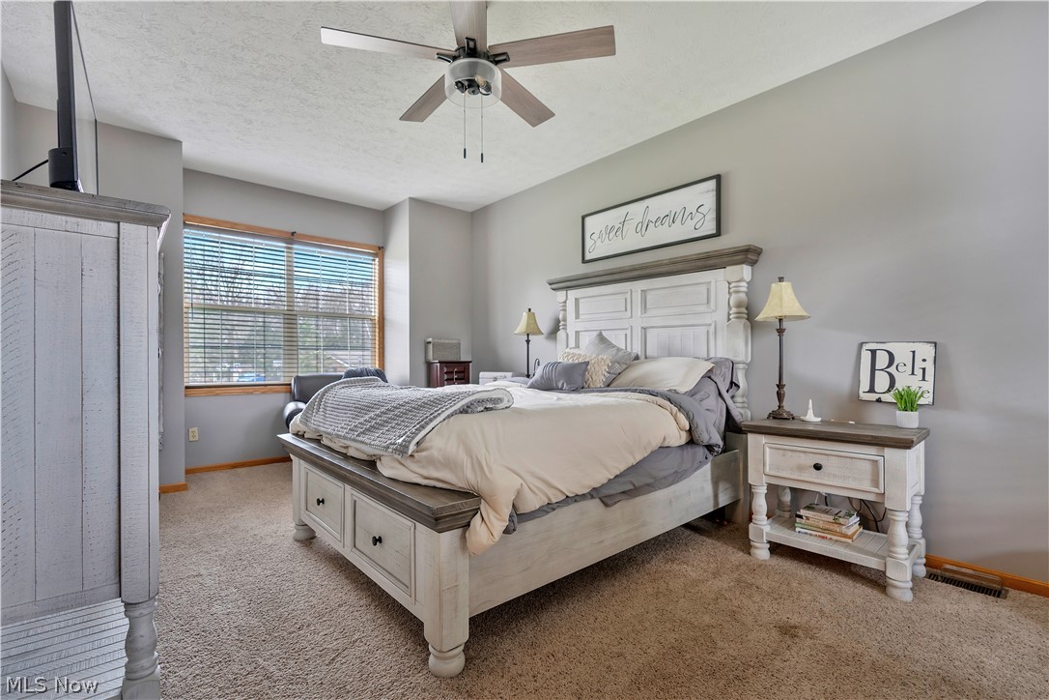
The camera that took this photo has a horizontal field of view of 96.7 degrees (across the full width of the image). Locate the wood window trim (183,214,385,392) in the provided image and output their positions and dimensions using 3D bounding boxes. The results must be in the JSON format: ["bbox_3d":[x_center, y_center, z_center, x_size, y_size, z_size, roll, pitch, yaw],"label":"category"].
[{"bbox_3d":[-2.348,-0.385,4.769,1.930,1.635,0.080,1,-2,-42],"label":"wood window trim"}]

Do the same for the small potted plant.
[{"bbox_3d":[1.857,0.280,2.247,0.140,0.200,0.145,1,-2,-42],"label":"small potted plant"}]

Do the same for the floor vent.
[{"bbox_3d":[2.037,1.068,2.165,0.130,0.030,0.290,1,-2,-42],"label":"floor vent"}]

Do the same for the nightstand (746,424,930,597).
[{"bbox_3d":[1.559,0.735,2.355,0.460,0.695,0.700,1,-2,-42],"label":"nightstand"}]

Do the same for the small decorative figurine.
[{"bbox_3d":[1.552,0.327,2.527,0.090,0.120,0.100,1,-2,-42],"label":"small decorative figurine"}]

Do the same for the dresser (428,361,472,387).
[{"bbox_3d":[-0.802,0.625,5.004,0.420,1.020,0.260,1,-2,-42],"label":"dresser"}]

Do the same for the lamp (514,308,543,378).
[{"bbox_3d":[0.044,0.025,4.266,0.270,0.800,0.270,0,-1,0],"label":"lamp"}]

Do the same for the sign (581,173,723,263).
[{"bbox_3d":[0.928,-0.981,3.653,0.030,0.415,1.240,1,-2,-42],"label":"sign"}]

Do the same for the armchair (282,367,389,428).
[{"bbox_3d":[-1.780,0.672,4.507,0.950,0.900,0.920,1,-1,-33],"label":"armchair"}]

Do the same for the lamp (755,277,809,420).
[{"bbox_3d":[1.457,-0.013,2.642,0.270,0.800,0.270,1,-2,-42],"label":"lamp"}]

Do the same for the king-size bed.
[{"bbox_3d":[0.034,0.225,2.849,2.377,1.734,1.787,1,-2,-42],"label":"king-size bed"}]

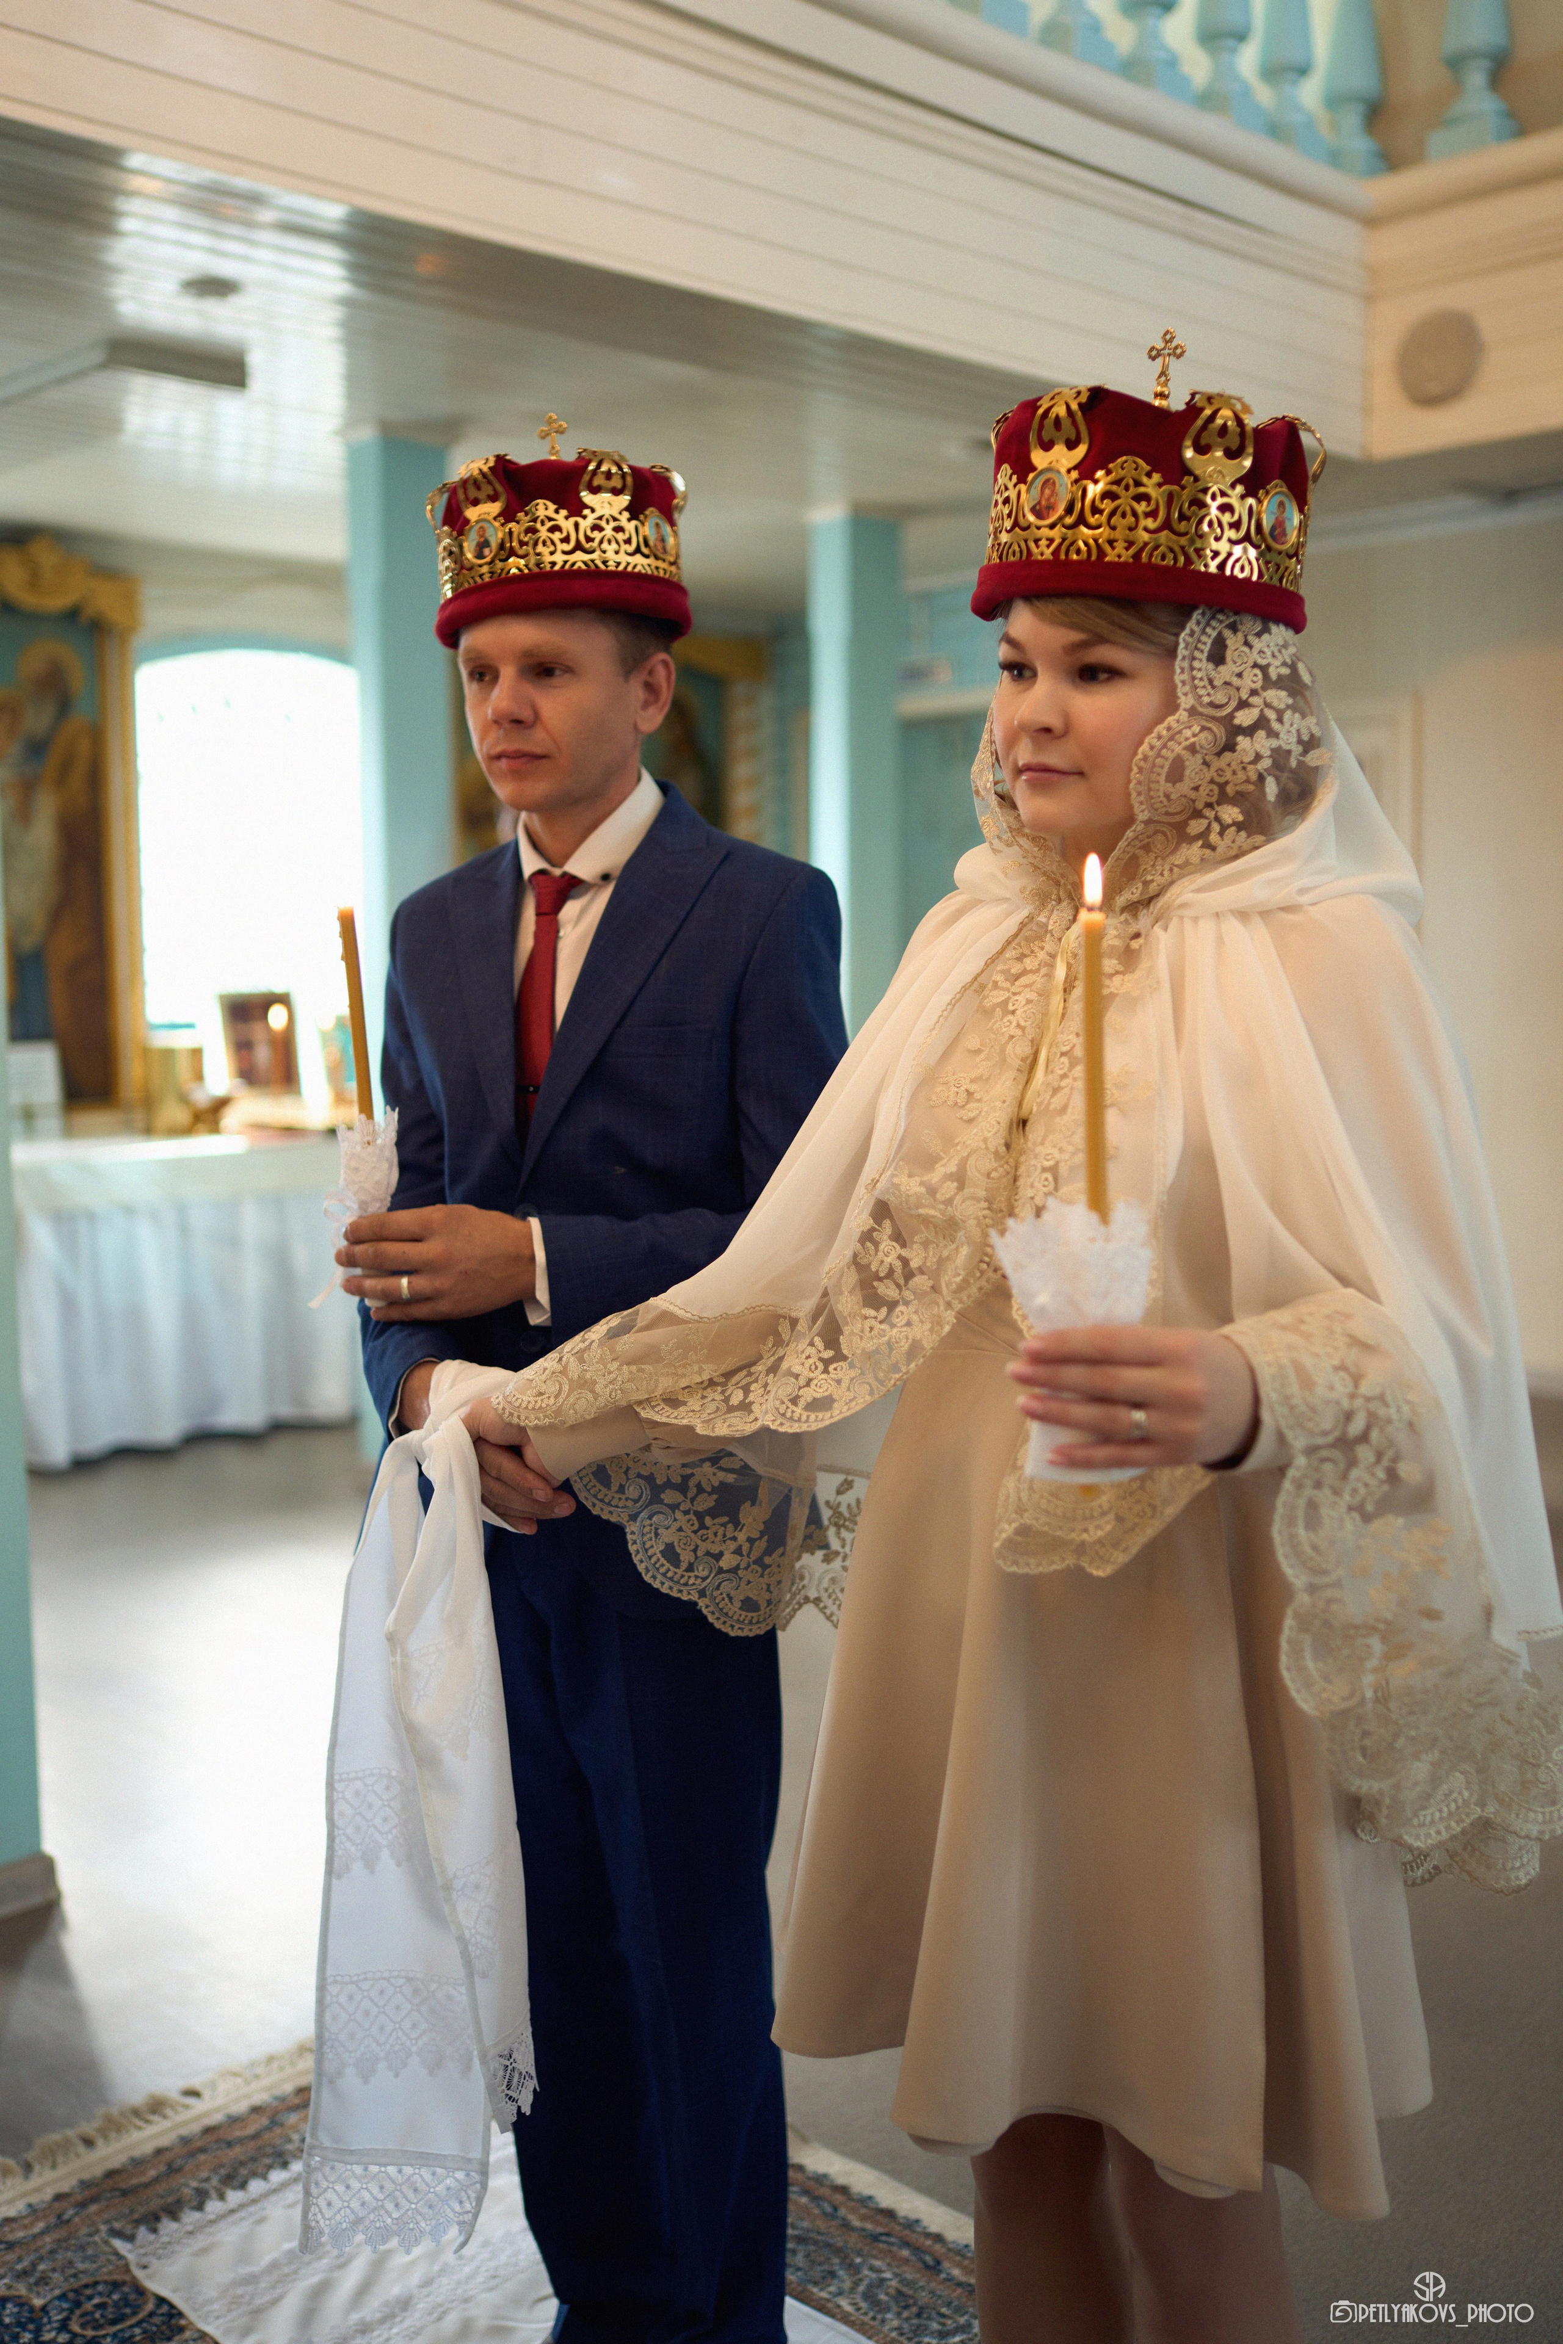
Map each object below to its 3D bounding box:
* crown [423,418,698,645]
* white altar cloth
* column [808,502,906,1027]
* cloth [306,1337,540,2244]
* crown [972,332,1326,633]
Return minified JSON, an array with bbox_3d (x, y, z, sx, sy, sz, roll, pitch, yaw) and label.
[{"bbox_3d":[-0.197,-0.571,2.014,0.230,0.197,0.230,-3,4,0],"label":"crown"},{"bbox_3d":[-1.657,0.330,6.481,1.150,0.830,0.700,-4,7,-32],"label":"white altar cloth"},{"bbox_3d":[0.228,-0.620,6.851,0.200,2.600,0.175,-6,8,-43],"label":"column"},{"bbox_3d":[-0.297,0.526,1.851,0.190,0.747,0.150,1,6,15],"label":"cloth"},{"bbox_3d":[0.248,-0.465,1.528,0.230,0.196,0.230,3,7,0],"label":"crown"}]

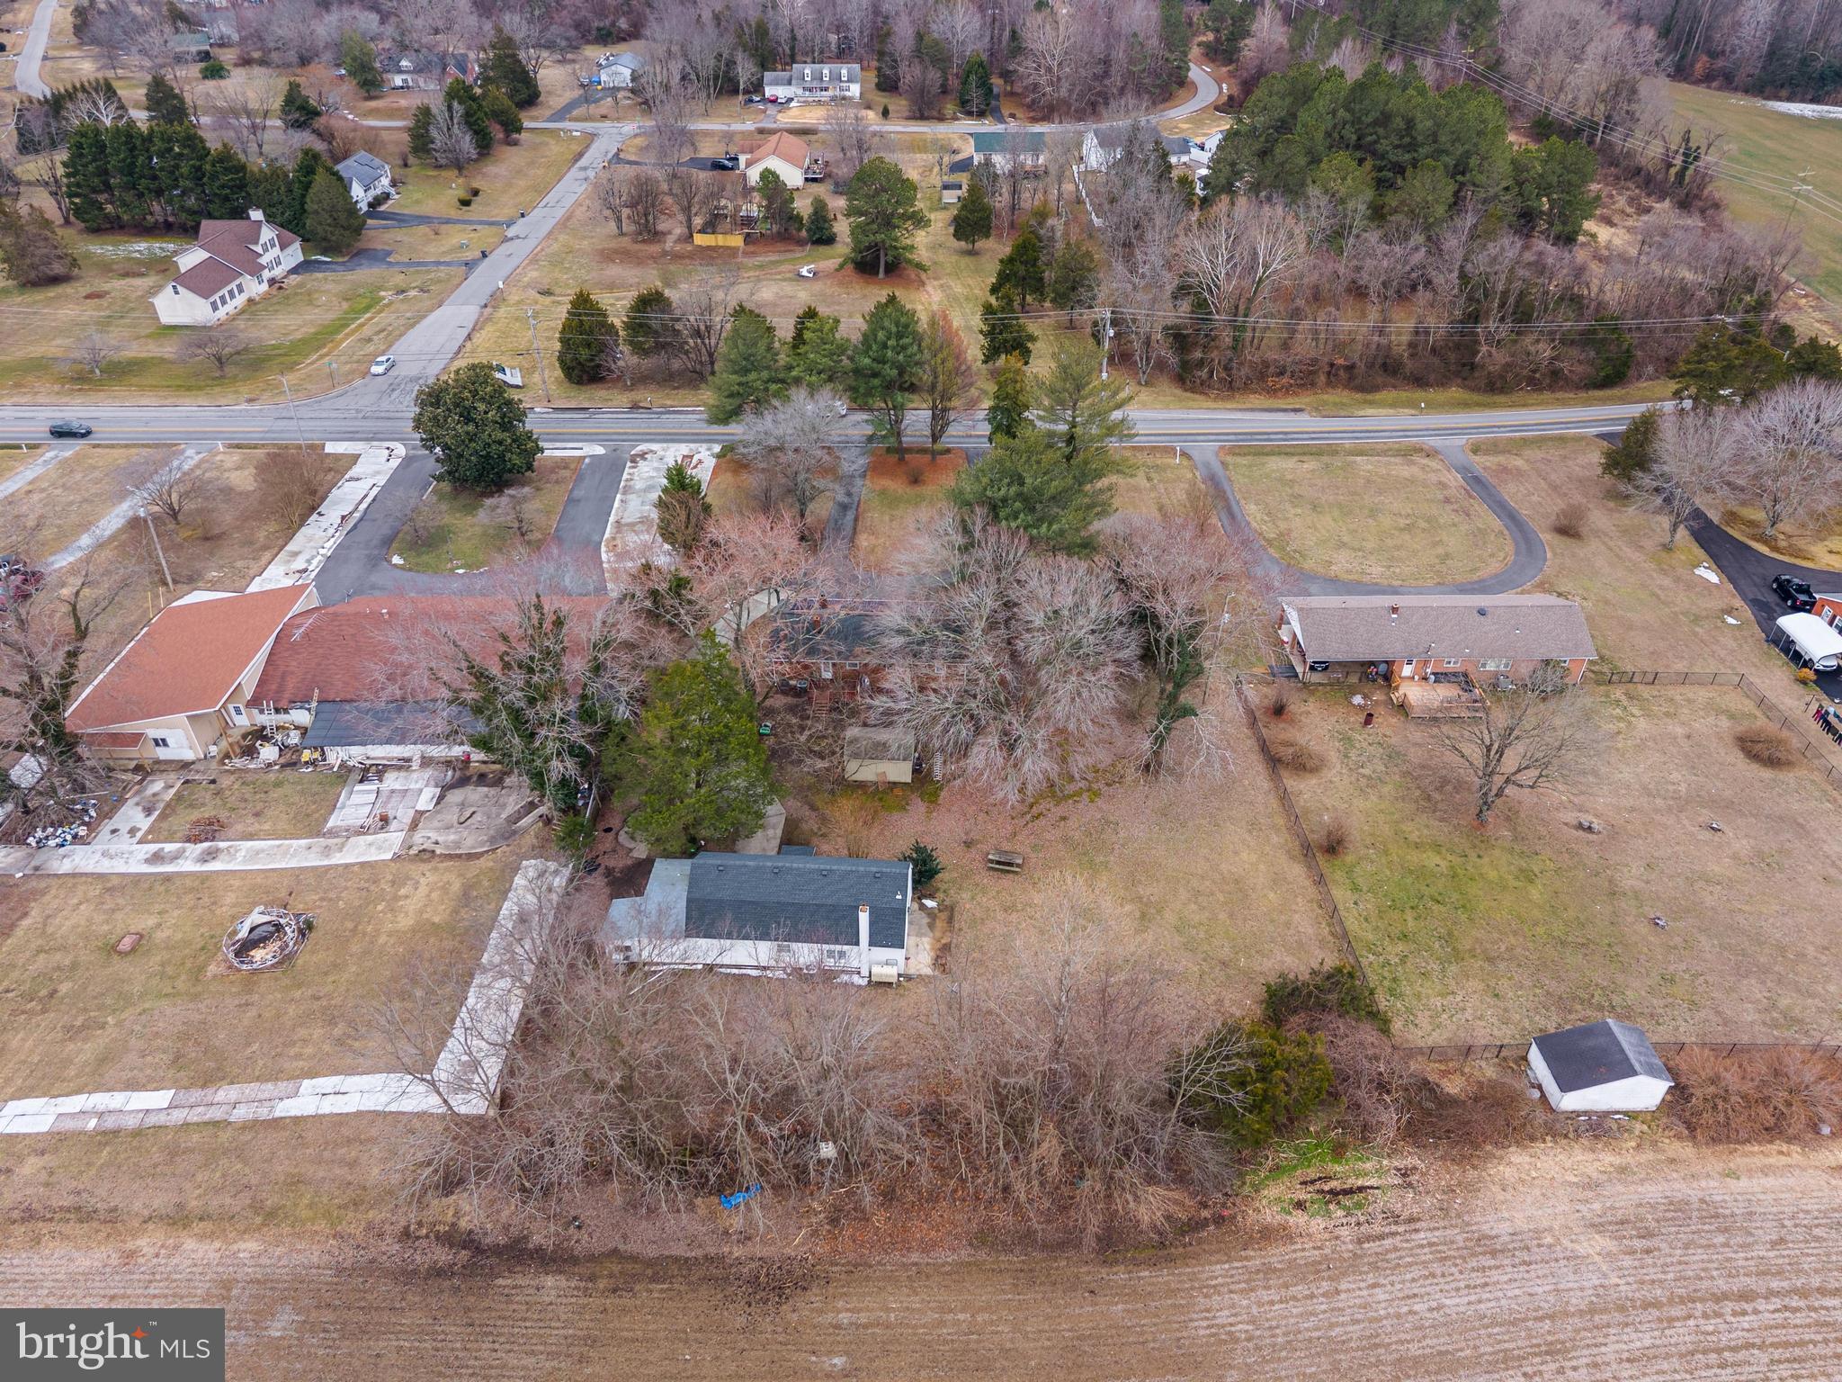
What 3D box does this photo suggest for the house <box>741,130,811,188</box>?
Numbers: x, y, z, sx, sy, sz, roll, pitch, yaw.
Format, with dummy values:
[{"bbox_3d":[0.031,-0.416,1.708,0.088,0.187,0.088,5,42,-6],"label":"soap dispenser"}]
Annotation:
[{"bbox_3d":[-26.054,-94.576,227.664,11.800,5.600,17.000,0,35,0],"label":"house"}]

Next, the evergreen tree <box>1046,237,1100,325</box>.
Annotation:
[{"bbox_3d":[19.439,-52.219,163.529,7.000,11.460,7.000,0,33,0],"label":"evergreen tree"}]

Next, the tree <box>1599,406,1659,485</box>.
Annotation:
[{"bbox_3d":[71.600,-24.908,129.461,5.000,8.400,5.000,0,35,0],"label":"tree"}]

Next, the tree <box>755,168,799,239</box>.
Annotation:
[{"bbox_3d":[-24.411,-82.096,214.987,7.025,11.234,7.025,0,33,0],"label":"tree"}]

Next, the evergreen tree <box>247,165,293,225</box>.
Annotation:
[{"bbox_3d":[-100.110,-75.370,195.280,6.300,10.050,6.300,0,37,0],"label":"evergreen tree"}]

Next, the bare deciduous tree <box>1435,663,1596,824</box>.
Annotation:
[{"bbox_3d":[39.750,4.360,86.430,10.400,12.300,10.000,0,37,0],"label":"bare deciduous tree"}]

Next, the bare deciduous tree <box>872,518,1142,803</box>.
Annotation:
[{"bbox_3d":[6.200,-2.140,96.090,19.000,20.500,19.000,0,36,0],"label":"bare deciduous tree"}]

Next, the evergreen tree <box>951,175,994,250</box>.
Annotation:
[{"bbox_3d":[7.590,-70.370,188.030,6.410,10.700,6.410,0,37,0],"label":"evergreen tree"}]

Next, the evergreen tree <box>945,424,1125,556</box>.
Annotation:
[{"bbox_3d":[9.577,-16.661,107.820,13.600,12.500,13.600,0,33,0],"label":"evergreen tree"}]

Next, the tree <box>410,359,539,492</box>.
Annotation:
[{"bbox_3d":[-42.173,-25.626,122.268,12.000,11.800,12.000,0,33,0],"label":"tree"}]

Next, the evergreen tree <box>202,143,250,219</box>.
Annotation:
[{"bbox_3d":[-115.093,-84.149,211.743,8.000,12.500,8.000,0,33,0],"label":"evergreen tree"}]

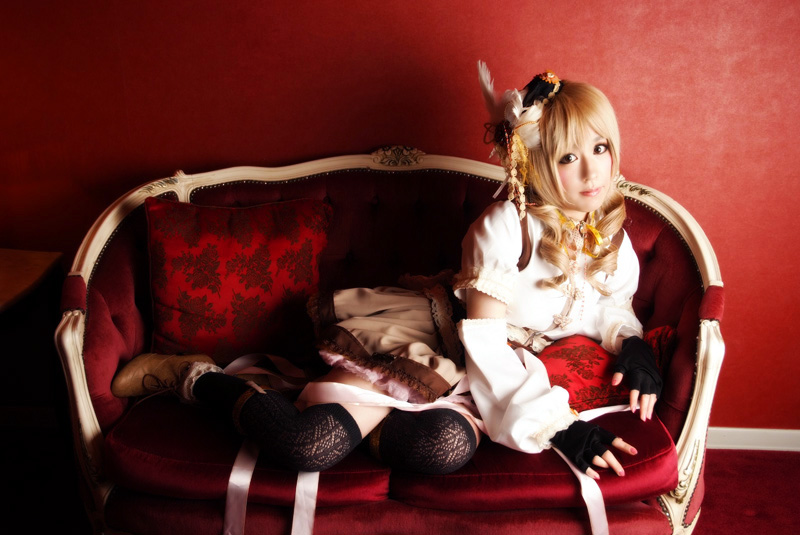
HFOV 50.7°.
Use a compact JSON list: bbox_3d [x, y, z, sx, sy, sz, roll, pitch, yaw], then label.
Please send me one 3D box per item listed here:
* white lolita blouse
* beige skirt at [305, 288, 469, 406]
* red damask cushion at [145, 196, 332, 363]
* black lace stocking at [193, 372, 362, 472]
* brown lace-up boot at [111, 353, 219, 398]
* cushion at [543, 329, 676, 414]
[{"bbox_3d":[0.297,0.114,1.690,0.360,0.460,0.300,-1,18,-4],"label":"white lolita blouse"},{"bbox_3d":[-0.018,0.162,1.830,0.370,0.230,0.320,4,9,17],"label":"beige skirt"},{"bbox_3d":[-0.397,0.052,2.080,0.450,0.430,0.150,0,-4,-12],"label":"red damask cushion"},{"bbox_3d":[-0.248,0.311,1.740,0.180,0.130,0.420,-11,18,-42],"label":"black lace stocking"},{"bbox_3d":[-0.543,0.249,1.950,0.245,0.095,0.120,-10,32,-7],"label":"brown lace-up boot"},{"bbox_3d":[0.453,0.238,1.950,0.400,0.150,0.360,-4,39,4],"label":"cushion"}]

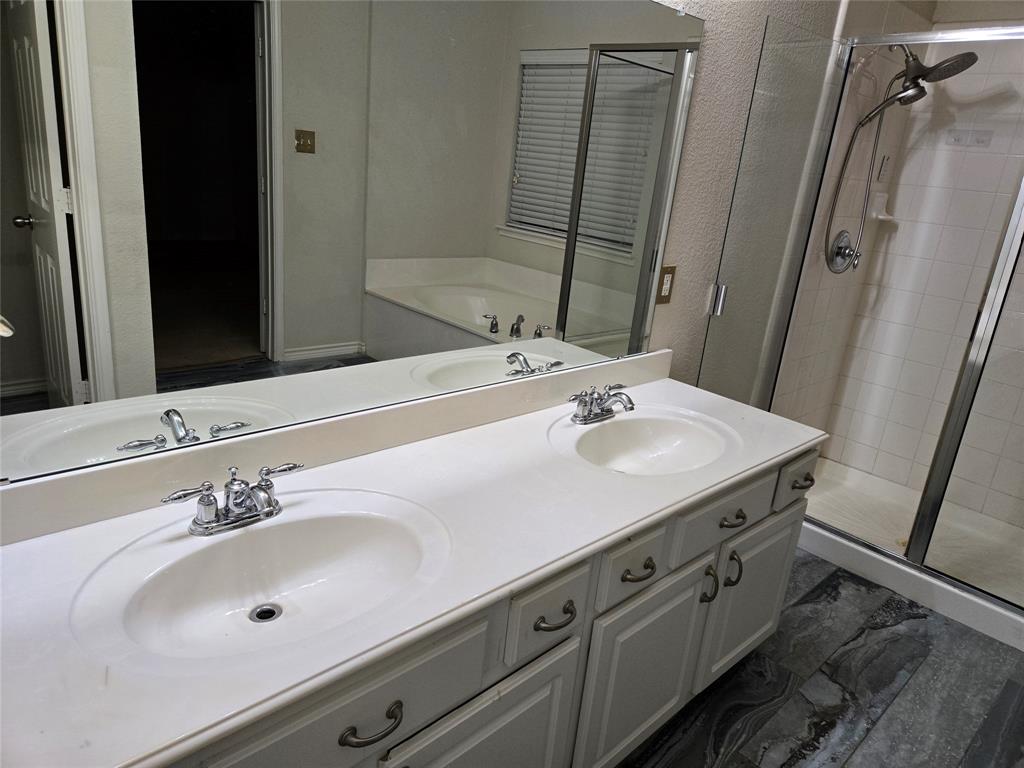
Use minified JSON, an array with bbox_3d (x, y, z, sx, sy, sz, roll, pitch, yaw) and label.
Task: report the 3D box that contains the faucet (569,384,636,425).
[{"bbox_3d":[0.263,0.058,1.814,0.245,0.092,0.154,-12,25,-43],"label":"faucet"}]

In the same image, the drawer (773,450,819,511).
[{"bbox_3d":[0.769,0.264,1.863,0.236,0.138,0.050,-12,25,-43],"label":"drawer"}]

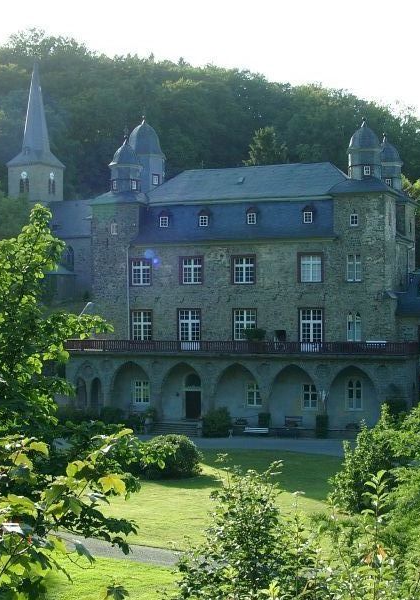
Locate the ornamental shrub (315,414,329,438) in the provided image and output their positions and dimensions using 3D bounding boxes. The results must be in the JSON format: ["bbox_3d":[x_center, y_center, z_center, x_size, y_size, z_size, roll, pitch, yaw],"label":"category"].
[{"bbox_3d":[7.554,8.503,70.459,0.920,1.750,0.880,-1,-1,23],"label":"ornamental shrub"}]

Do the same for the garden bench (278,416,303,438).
[{"bbox_3d":[5.643,8.690,72.011,1.600,1.000,0.650,-1,-1,23],"label":"garden bench"}]

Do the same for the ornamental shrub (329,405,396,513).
[{"bbox_3d":[6.745,7.011,46.000,2.900,4.600,2.800,0,-1,8],"label":"ornamental shrub"}]

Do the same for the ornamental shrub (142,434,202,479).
[{"bbox_3d":[-2.026,8.457,56.200,3.200,2.300,2.800,0,-1,-2],"label":"ornamental shrub"}]

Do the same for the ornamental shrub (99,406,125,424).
[{"bbox_3d":[-7.205,8.558,76.073,1.850,1.600,1.500,-1,-1,23],"label":"ornamental shrub"}]

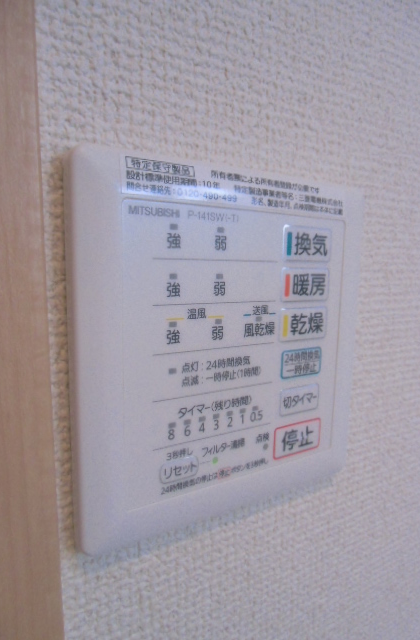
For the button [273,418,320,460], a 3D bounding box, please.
[{"bbox_3d":[0.035,0.047,0.175,0.024,0.013,0.003,-4,9,-32],"label":"button"}]

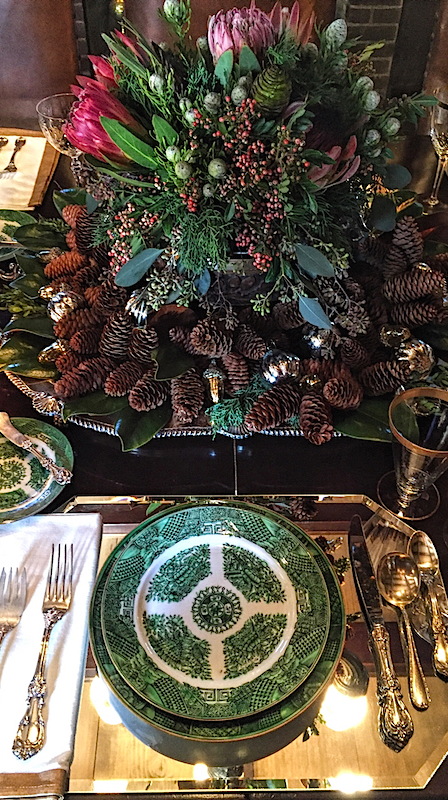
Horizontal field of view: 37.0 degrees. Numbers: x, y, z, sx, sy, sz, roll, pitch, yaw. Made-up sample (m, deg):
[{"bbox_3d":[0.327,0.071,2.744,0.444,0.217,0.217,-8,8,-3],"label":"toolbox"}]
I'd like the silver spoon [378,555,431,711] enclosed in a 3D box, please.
[{"bbox_3d":[0.176,0.211,0.633,0.043,0.025,0.152,1,46,0],"label":"silver spoon"}]

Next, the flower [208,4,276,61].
[{"bbox_3d":[0.020,-0.382,0.707,0.072,0.074,0.072,0,43,0],"label":"flower"}]

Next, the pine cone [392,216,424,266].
[{"bbox_3d":[0.280,-0.235,0.998,0.045,0.045,0.088,1,67,1],"label":"pine cone"}]

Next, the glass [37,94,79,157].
[{"bbox_3d":[-0.269,-0.464,1.216,0.108,0.145,0.108,0,46,0],"label":"glass"}]

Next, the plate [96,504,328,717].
[{"bbox_3d":[-0.007,0.198,0.646,0.217,0.022,0.217,0,47,0],"label":"plate"}]

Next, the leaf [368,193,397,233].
[{"bbox_3d":[0.224,-0.267,0.953,0.042,0.058,0.012,7,14,6],"label":"leaf"}]

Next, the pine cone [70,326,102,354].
[{"bbox_3d":[-0.168,-0.075,0.844,0.062,0.036,0.036,-16,49,-18],"label":"pine cone"}]

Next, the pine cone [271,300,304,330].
[{"bbox_3d":[0.094,-0.121,0.922,0.066,0.038,0.038,-32,54,-33],"label":"pine cone"}]

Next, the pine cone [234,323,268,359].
[{"bbox_3d":[0.033,-0.079,0.883,0.038,0.038,0.065,-23,54,-20],"label":"pine cone"}]

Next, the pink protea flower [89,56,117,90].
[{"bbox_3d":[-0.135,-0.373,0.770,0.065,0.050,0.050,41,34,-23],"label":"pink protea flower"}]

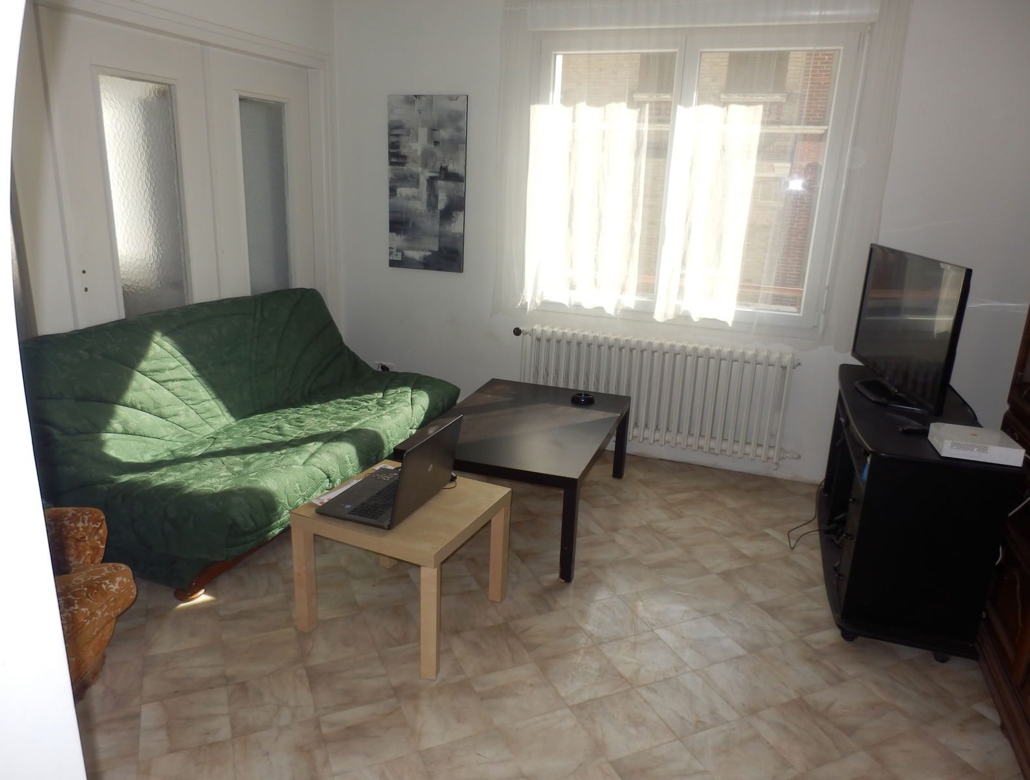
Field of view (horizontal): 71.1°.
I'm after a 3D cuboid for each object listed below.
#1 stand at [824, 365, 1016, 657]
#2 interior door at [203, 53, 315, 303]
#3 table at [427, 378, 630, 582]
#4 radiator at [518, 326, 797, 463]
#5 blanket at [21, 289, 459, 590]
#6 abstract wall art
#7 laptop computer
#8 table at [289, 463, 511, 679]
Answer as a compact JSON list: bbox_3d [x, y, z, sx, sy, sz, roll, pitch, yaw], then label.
[{"bbox_3d":[1.572,0.415,3.014,0.490,0.730,1.280,8,17,18],"label":"stand"},{"bbox_3d":[-1.353,-0.688,3.954,0.040,2.070,0.830,8,17,18],"label":"interior door"},{"bbox_3d":[0.050,0.358,3.482,0.780,0.450,1.180,8,17,17],"label":"table"},{"bbox_3d":[0.753,0.005,4.027,1.470,0.590,0.130,8,17,18],"label":"radiator"},{"bbox_3d":[-1.029,0.070,3.333,1.000,0.840,1.920,10,18,23],"label":"blanket"},{"bbox_3d":[-0.516,-1.204,4.245,0.495,0.990,0.030,8,17,18],"label":"abstract wall art"},{"bbox_3d":[-0.423,0.252,2.482,0.335,0.286,0.410,9,18,20],"label":"laptop computer"},{"bbox_3d":[-0.387,0.605,2.591,0.550,0.450,0.550,10,18,23],"label":"table"}]

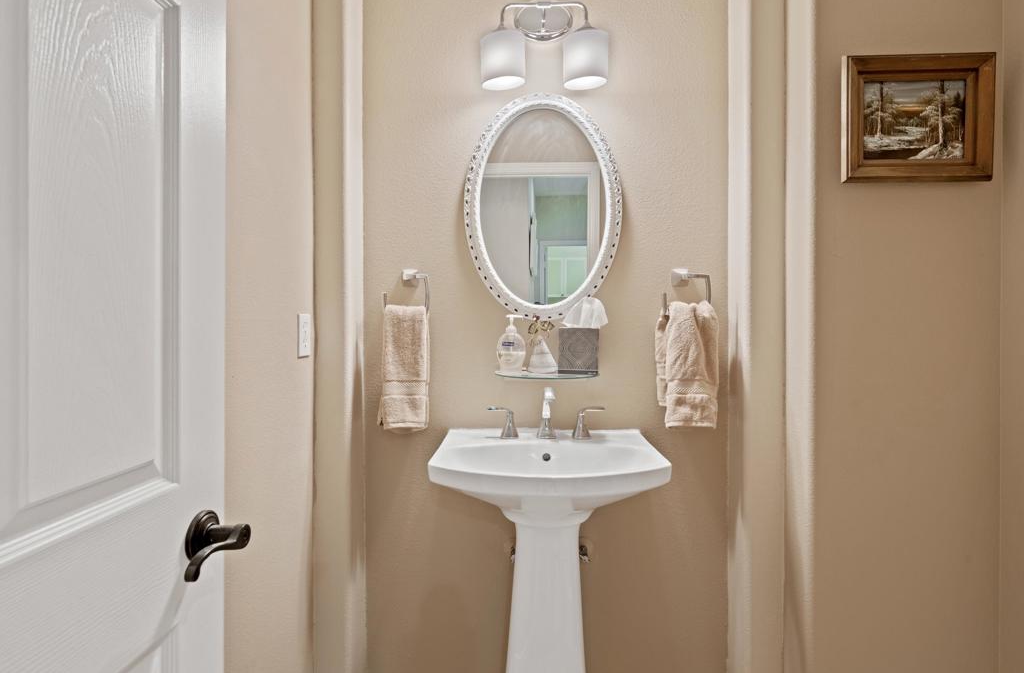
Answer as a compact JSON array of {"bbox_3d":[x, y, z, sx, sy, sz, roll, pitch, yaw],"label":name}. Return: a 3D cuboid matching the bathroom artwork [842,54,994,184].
[{"bbox_3d":[0.985,-0.529,1.247,0.346,0.288,0.036,-1,3,2],"label":"bathroom artwork"}]

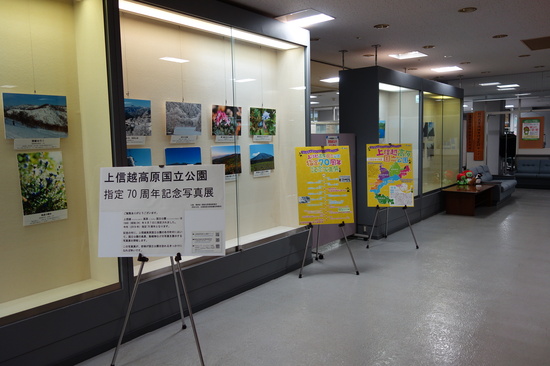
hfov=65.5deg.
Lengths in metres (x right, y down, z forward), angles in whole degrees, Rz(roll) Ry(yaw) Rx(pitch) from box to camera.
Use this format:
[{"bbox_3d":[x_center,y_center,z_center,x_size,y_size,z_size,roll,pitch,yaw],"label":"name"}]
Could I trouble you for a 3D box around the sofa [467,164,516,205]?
[{"bbox_3d":[4.671,0.030,9.241,0.750,0.750,1.550,4,7,39],"label":"sofa"}]

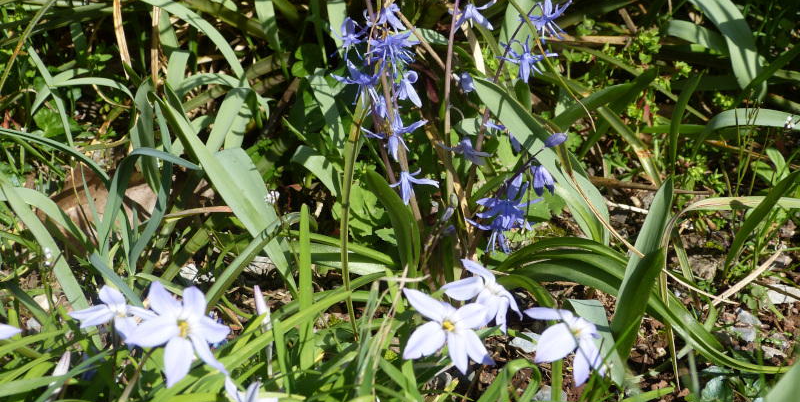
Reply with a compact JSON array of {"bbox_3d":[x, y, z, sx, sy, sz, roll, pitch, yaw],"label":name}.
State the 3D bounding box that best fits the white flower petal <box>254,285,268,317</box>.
[{"bbox_3d":[-0.059,0.043,0.510,0.007,0.017,0.007,-18,24,8],"label":"white flower petal"}]

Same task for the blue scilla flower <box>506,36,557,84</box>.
[{"bbox_3d":[0.072,-0.078,0.660,0.029,0.027,0.020,-3,30,-5],"label":"blue scilla flower"}]

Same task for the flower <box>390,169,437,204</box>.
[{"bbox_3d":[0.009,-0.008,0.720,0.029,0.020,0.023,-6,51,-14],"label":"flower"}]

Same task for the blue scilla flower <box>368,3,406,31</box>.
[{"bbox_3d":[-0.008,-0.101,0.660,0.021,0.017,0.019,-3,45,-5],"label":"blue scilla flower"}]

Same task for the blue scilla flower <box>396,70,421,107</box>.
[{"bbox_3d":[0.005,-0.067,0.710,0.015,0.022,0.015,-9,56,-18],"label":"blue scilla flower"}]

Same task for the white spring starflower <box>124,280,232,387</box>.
[{"bbox_3d":[-0.087,0.053,0.470,0.041,0.041,0.015,-3,-6,-7],"label":"white spring starflower"}]

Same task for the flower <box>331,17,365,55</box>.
[{"bbox_3d":[-0.029,-0.091,0.665,0.019,0.021,0.018,4,38,8],"label":"flower"}]

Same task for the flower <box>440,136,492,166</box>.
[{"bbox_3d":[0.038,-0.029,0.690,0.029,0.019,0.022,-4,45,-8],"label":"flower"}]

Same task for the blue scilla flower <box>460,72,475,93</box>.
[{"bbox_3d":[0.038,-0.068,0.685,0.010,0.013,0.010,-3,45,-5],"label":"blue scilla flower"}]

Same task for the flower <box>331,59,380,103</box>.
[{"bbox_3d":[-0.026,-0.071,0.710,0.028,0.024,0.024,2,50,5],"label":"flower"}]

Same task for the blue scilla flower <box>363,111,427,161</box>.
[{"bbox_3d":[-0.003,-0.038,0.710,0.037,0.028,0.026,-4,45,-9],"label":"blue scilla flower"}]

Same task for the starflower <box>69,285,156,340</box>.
[{"bbox_3d":[-0.122,0.048,0.510,0.038,0.022,0.026,-8,71,-15],"label":"starflower"}]

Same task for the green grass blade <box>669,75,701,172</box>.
[{"bbox_3d":[0.189,-0.052,0.800,0.021,0.067,0.016,8,24,-4],"label":"green grass blade"}]

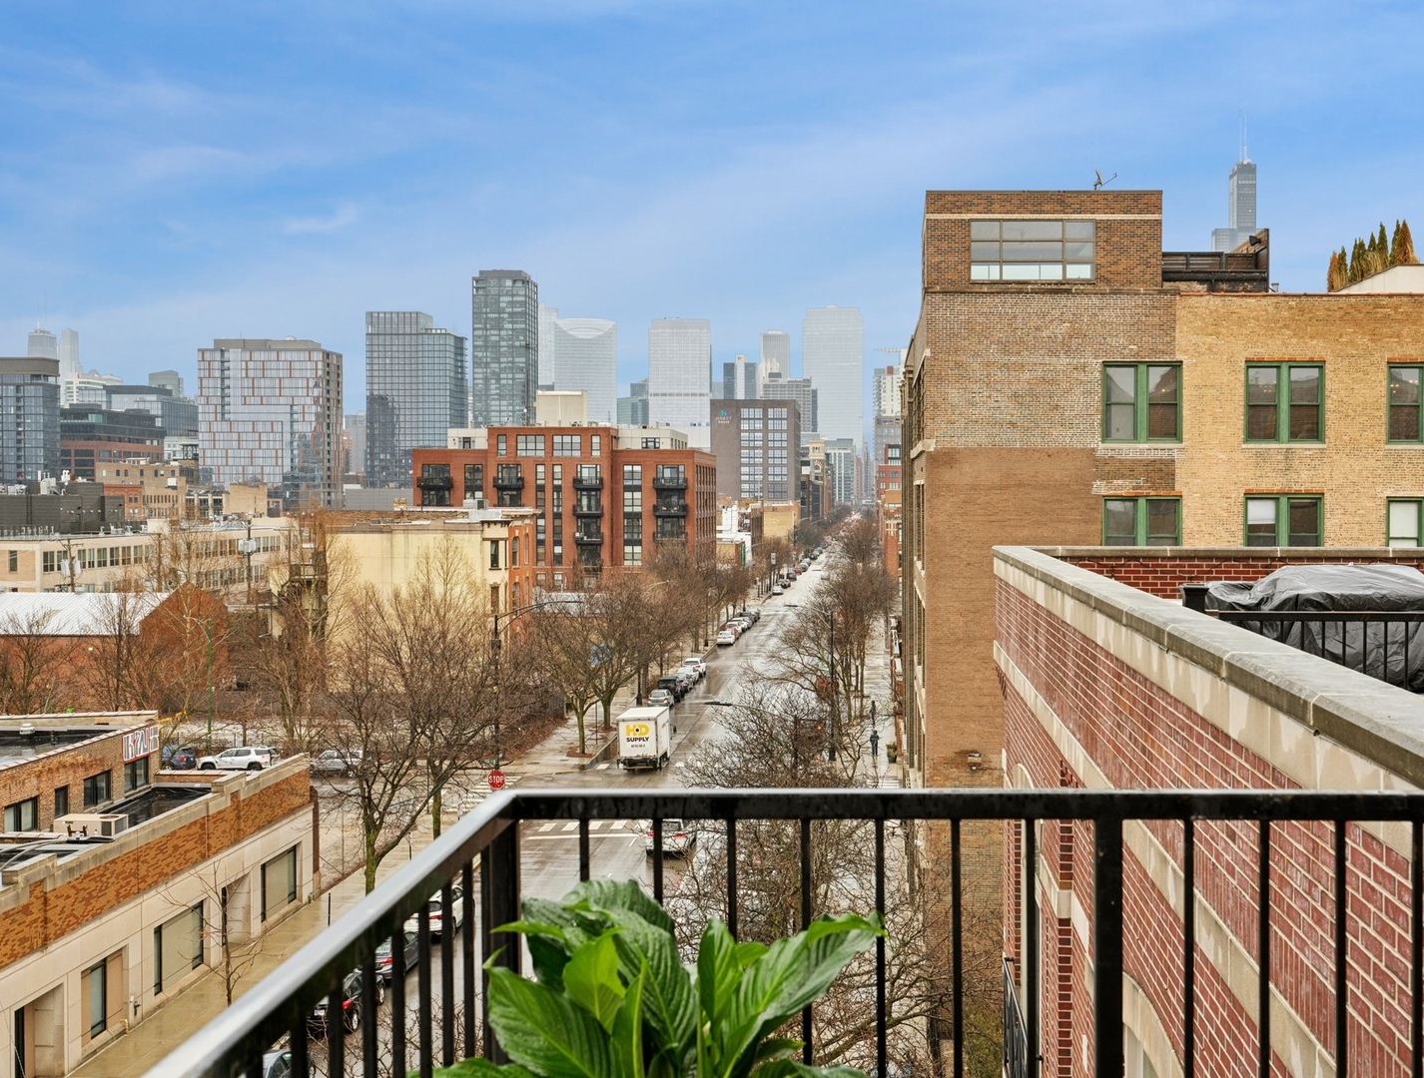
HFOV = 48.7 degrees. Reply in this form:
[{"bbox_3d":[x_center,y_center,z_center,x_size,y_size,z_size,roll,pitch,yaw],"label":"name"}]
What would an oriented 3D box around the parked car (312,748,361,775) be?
[{"bbox_3d":[-22.957,13.558,95.748,4.650,1.680,1.850,0,2,6],"label":"parked car"}]

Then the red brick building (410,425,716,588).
[{"bbox_3d":[-18.449,-1.231,207.915,35.672,25.700,25.835,0,1,6],"label":"red brick building"}]

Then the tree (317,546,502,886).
[{"bbox_3d":[-11.705,8.312,61.096,6.900,14.200,6.900,0,2,6],"label":"tree"}]

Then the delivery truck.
[{"bbox_3d":[-4.228,12.635,101.291,2.480,3.200,7.400,0,2,6],"label":"delivery truck"}]

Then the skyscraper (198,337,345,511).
[{"bbox_3d":[-159.984,-34.301,569.951,46.185,75.000,20.722,0,1,6],"label":"skyscraper"}]

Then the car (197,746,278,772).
[{"bbox_3d":[-29.515,13.538,98.189,4.900,1.700,1.920,0,1,6],"label":"car"}]

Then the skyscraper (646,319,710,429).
[{"bbox_3d":[-35.696,-138.630,1792.057,69.836,222.000,35.000,0,1,6],"label":"skyscraper"}]

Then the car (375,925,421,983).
[{"bbox_3d":[-11.624,14.792,57.440,1.840,1.460,4.700,0,2,6],"label":"car"}]

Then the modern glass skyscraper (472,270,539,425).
[{"bbox_3d":[-118.935,-81.830,903.378,32.000,145.000,28.000,0,2,6],"label":"modern glass skyscraper"}]

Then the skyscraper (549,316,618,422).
[{"bbox_3d":[-145.159,-146.513,1812.264,67.000,221.000,40.000,0,2,6],"label":"skyscraper"}]

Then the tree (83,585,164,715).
[{"bbox_3d":[-38.429,8.760,102.703,5.000,11.100,5.000,0,1,6],"label":"tree"}]

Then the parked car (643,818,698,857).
[{"bbox_3d":[-1.875,14.006,75.861,1.850,1.650,4.600,0,1,6],"label":"parked car"}]

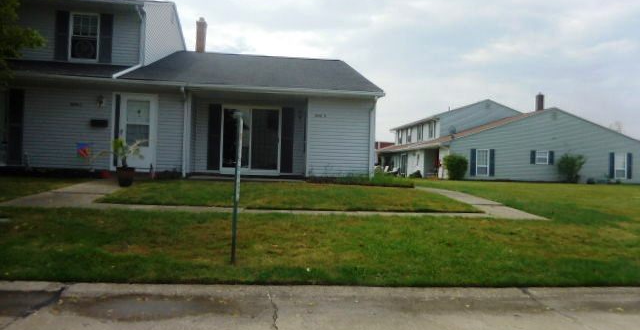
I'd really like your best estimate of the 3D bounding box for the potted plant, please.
[{"bbox_3d":[-4.611,-0.052,10.900,1.000,1.160,0.900,2,0,-7],"label":"potted plant"}]

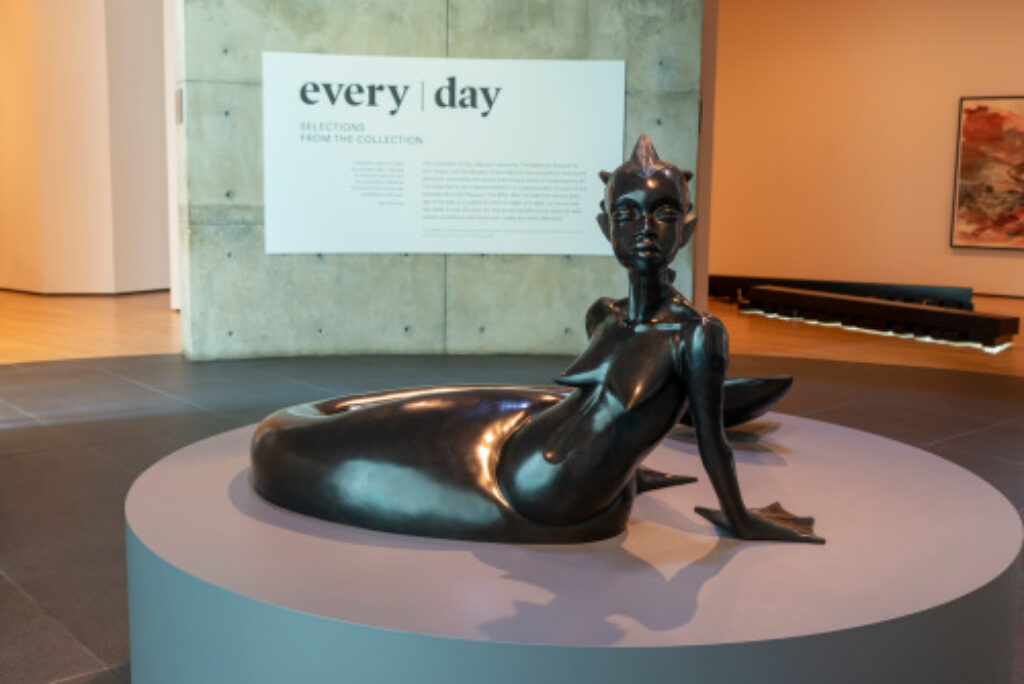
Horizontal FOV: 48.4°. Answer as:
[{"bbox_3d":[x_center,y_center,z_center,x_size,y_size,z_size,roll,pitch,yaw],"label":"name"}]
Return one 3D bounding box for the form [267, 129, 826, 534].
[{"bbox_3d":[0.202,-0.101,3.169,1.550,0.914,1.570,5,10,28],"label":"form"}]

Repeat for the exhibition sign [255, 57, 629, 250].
[{"bbox_3d":[-0.590,-1.667,10.276,3.210,1.755,0.181,0,8,-6],"label":"exhibition sign"}]

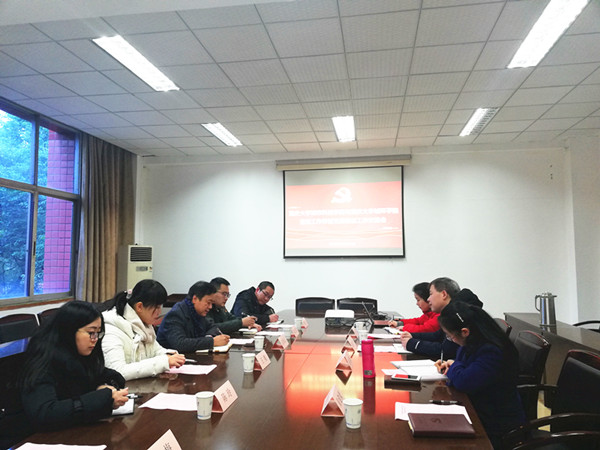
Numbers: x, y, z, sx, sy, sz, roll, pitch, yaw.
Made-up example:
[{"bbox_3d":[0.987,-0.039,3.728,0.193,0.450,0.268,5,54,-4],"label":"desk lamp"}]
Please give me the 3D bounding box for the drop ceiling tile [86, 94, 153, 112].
[{"bbox_3d":[-2.093,-1.427,5.478,0.600,0.020,0.600,-1,-4,9],"label":"drop ceiling tile"}]

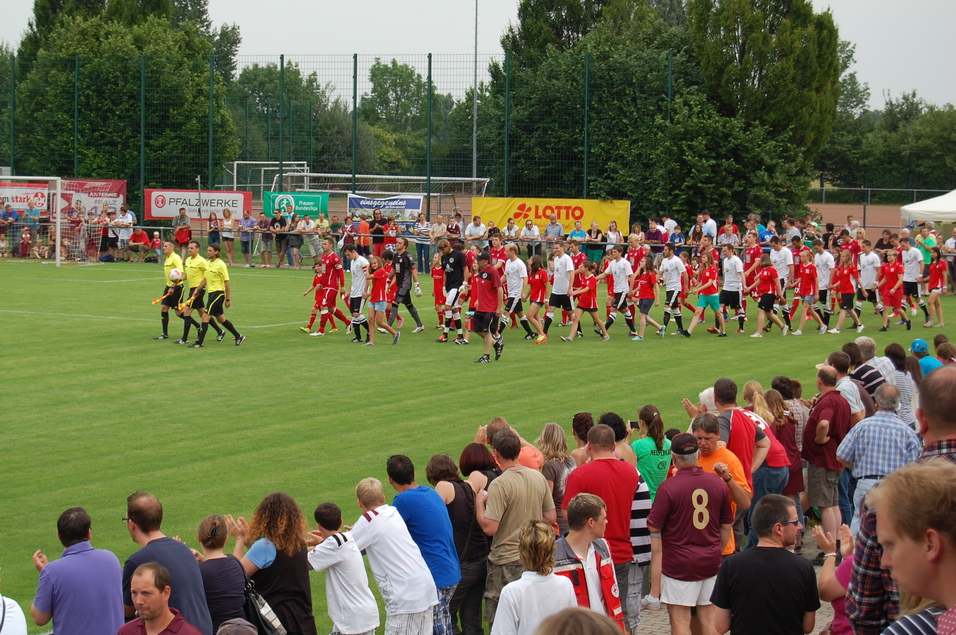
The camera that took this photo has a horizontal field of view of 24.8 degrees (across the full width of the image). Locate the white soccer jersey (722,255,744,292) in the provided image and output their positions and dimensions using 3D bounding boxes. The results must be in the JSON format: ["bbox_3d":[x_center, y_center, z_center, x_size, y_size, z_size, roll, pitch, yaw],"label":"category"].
[{"bbox_3d":[4.989,-0.860,42.500,0.260,0.710,0.460,-1,4,-26],"label":"white soccer jersey"}]

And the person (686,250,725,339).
[{"bbox_3d":[4.332,-0.440,41.208,0.800,1.590,0.500,-1,4,-26],"label":"person"}]

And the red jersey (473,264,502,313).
[{"bbox_3d":[0.175,-0.461,34.600,0.330,0.750,0.480,-1,4,-25],"label":"red jersey"}]

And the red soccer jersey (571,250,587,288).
[{"bbox_3d":[1.928,-0.939,43.000,0.330,0.730,0.470,-1,5,-33],"label":"red soccer jersey"}]

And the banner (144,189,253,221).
[{"bbox_3d":[-8.835,-3.521,68.747,4.000,0.970,0.040,3,4,24],"label":"banner"}]

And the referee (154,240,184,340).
[{"bbox_3d":[-5.364,-0.501,38.500,0.700,1.710,0.500,-1,4,-26],"label":"referee"}]

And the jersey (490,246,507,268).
[{"bbox_3d":[0.413,-1.049,42.400,0.260,0.700,0.460,-2,5,-38],"label":"jersey"}]

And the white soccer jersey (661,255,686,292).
[{"bbox_3d":[3.705,-0.849,41.214,0.340,0.700,0.520,-2,5,-40],"label":"white soccer jersey"}]

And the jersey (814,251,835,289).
[{"bbox_3d":[6.830,-0.935,42.808,0.310,0.730,0.490,-2,5,-43],"label":"jersey"}]

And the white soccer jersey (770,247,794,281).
[{"bbox_3d":[6.044,-1.063,43.200,0.270,0.690,0.480,-1,4,-30],"label":"white soccer jersey"}]

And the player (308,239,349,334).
[{"bbox_3d":[-2.625,-0.541,38.833,0.750,1.760,0.520,-1,4,-28],"label":"player"}]

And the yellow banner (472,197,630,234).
[{"bbox_3d":[2.085,-2.913,62.800,5.000,1.000,0.050,3,4,25],"label":"yellow banner"}]

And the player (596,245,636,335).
[{"bbox_3d":[2.567,-0.506,40.313,0.750,1.690,0.560,-2,5,-38],"label":"player"}]

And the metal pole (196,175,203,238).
[{"bbox_3d":[-8.412,-2.980,66.164,0.100,2.600,0.100,-1,4,25],"label":"metal pole"}]

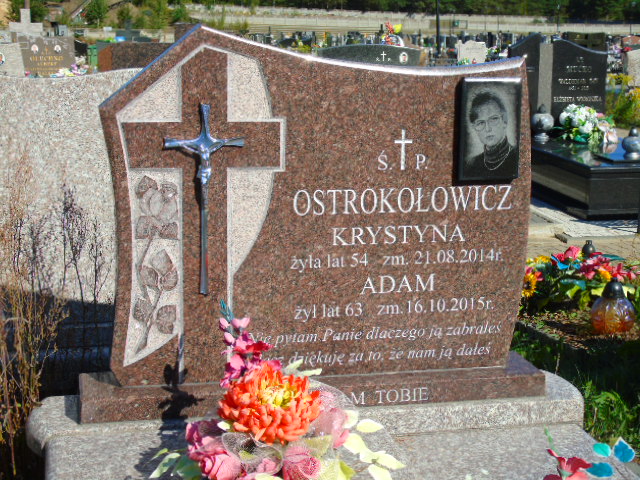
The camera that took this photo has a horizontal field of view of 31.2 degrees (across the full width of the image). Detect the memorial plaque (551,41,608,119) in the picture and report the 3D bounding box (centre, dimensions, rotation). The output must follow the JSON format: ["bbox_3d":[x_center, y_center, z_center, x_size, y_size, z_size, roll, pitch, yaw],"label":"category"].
[{"bbox_3d":[2.399,-1.418,10.713,0.539,0.902,0.080,-2,11,-12],"label":"memorial plaque"}]

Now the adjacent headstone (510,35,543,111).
[{"bbox_3d":[1.871,-1.430,10.592,0.300,0.954,0.080,-2,11,-12],"label":"adjacent headstone"}]

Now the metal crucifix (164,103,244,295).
[{"bbox_3d":[-0.298,-0.107,2.956,0.204,0.498,0.045,-2,11,-12],"label":"metal crucifix"}]

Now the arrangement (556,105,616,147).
[{"bbox_3d":[2.463,-1.075,10.550,0.470,0.350,0.340,-2,11,-12],"label":"arrangement"}]

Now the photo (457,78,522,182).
[{"bbox_3d":[0.462,-0.298,3.103,0.170,0.277,0.025,-2,11,-12],"label":"photo"}]

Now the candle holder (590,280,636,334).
[{"bbox_3d":[1.198,0.278,4.680,0.180,0.215,0.180,-2,11,-12],"label":"candle holder"}]

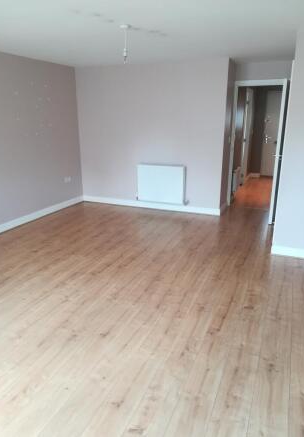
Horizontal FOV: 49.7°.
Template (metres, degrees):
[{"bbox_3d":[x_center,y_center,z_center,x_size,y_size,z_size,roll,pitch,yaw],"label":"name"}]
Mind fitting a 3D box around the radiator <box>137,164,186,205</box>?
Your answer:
[{"bbox_3d":[0.146,-0.566,5.419,0.816,0.624,0.090,7,19,22],"label":"radiator"}]

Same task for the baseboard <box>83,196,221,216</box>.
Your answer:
[{"bbox_3d":[-0.108,-0.234,5.691,2.580,0.117,0.025,7,19,22],"label":"baseboard"}]

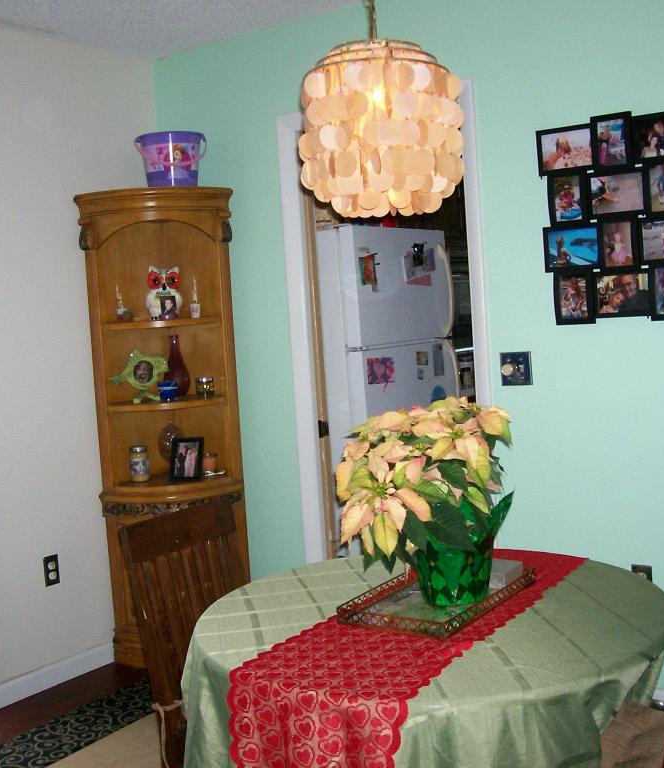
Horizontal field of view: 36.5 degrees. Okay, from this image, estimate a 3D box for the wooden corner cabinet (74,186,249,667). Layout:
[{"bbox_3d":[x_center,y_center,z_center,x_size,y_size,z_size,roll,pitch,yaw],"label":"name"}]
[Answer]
[{"bbox_3d":[-0.643,0.170,4.072,0.610,1.860,0.500,-4,5,-9],"label":"wooden corner cabinet"}]

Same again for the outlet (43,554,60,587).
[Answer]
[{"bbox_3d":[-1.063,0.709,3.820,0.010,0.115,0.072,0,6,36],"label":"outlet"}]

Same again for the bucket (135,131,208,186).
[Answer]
[{"bbox_3d":[-0.632,-0.873,3.954,0.265,0.235,0.265,-4,5,-9],"label":"bucket"}]

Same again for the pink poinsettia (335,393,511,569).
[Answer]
[{"bbox_3d":[0.194,0.207,2.090,0.370,0.360,0.360,-3,5,5],"label":"pink poinsettia"}]

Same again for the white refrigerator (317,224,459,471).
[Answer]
[{"bbox_3d":[0.092,0.166,4.620,0.740,1.680,0.755,0,6,36],"label":"white refrigerator"}]

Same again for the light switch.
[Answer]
[{"bbox_3d":[0.626,-0.051,3.411,0.115,0.115,0.018,0,6,36],"label":"light switch"}]

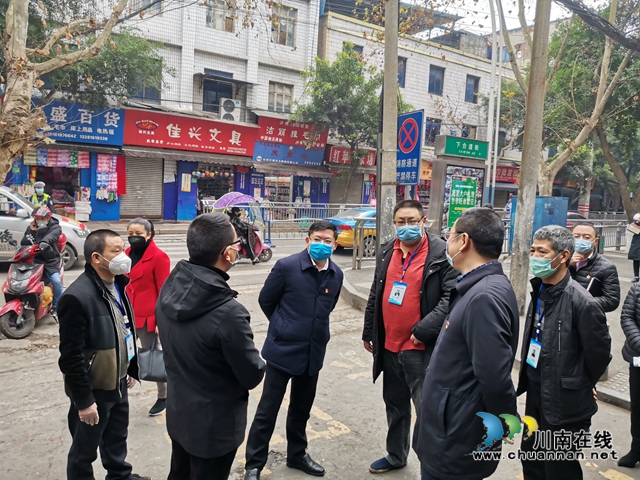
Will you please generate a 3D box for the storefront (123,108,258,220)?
[{"bbox_3d":[-5.610,-3.067,21.291,5.850,4.500,1.200,-1,7,-32],"label":"storefront"}]

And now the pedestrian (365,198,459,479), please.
[{"bbox_3d":[0.542,0.609,3.147,0.620,1.730,0.400,4,5,19],"label":"pedestrian"}]

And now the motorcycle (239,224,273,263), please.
[{"bbox_3d":[-2.009,0.080,13.061,1.680,1.080,0.650,0,5,-30],"label":"motorcycle"}]

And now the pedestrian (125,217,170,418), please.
[{"bbox_3d":[-1.417,0.606,3.860,0.460,1.600,0.320,4,6,14],"label":"pedestrian"}]

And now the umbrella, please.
[{"bbox_3d":[-2.216,-1.061,12.911,1.250,0.440,0.750,0,5,-30],"label":"umbrella"}]

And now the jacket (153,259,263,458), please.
[{"bbox_3d":[-0.490,0.517,2.170,0.510,0.820,0.380,6,7,33],"label":"jacket"}]

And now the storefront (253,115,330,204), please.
[{"bbox_3d":[-1.319,-3.414,23.908,4.220,5.000,1.200,-1,7,-32],"label":"storefront"}]

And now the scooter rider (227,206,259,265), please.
[{"bbox_3d":[-1.973,-0.116,12.400,0.700,1.460,0.480,0,6,-26],"label":"scooter rider"}]

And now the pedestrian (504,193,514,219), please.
[{"bbox_3d":[7.042,-0.905,17.863,0.500,1.650,0.340,5,5,30],"label":"pedestrian"}]

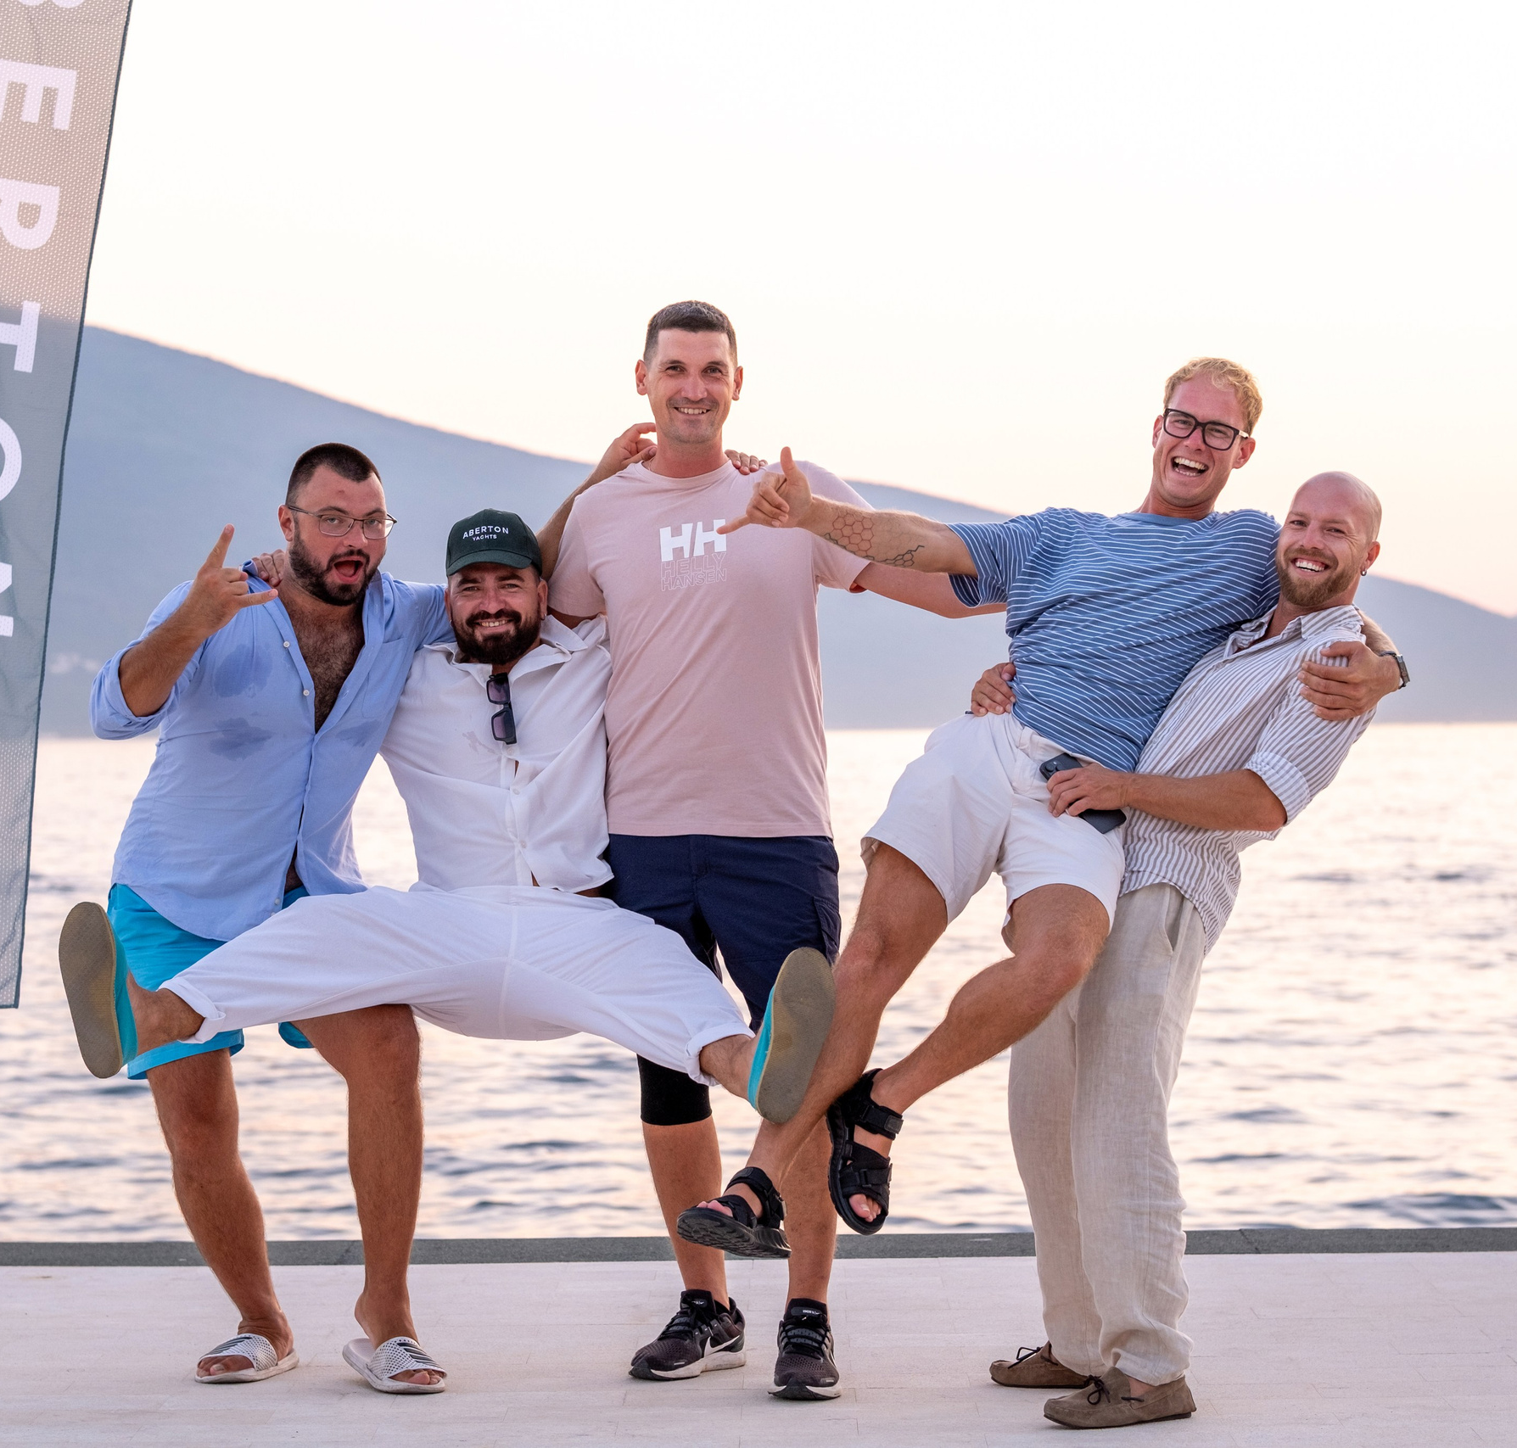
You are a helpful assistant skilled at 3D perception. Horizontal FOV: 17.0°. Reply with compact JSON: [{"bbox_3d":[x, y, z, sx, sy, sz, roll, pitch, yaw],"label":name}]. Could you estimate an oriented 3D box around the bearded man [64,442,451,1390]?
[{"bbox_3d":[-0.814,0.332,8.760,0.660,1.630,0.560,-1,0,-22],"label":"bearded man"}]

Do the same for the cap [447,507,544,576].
[{"bbox_3d":[-0.442,-0.305,8.470,0.170,0.125,0.250,-1,5,10],"label":"cap"}]

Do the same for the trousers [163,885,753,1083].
[{"bbox_3d":[-0.486,0.422,8.320,0.930,0.330,0.600,-1,0,0],"label":"trousers"}]

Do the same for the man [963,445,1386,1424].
[{"bbox_3d":[0.702,0.356,8.430,0.590,1.555,0.550,0,0,-35],"label":"man"}]

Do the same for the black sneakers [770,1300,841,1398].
[{"bbox_3d":[0.082,1.071,8.690,0.115,0.137,0.310,-1,0,3],"label":"black sneakers"}]

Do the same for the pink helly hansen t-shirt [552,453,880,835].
[{"bbox_3d":[-0.084,-0.130,8.800,0.540,0.660,0.300,-1,0,12],"label":"pink helly hansen t-shirt"}]

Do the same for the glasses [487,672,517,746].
[{"bbox_3d":[-0.424,-0.025,8.380,0.045,0.135,0.045,-19,-17,29],"label":"glasses"}]

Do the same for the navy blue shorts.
[{"bbox_3d":[-0.062,0.433,8.840,0.410,0.510,0.290,-1,0,12],"label":"navy blue shorts"}]

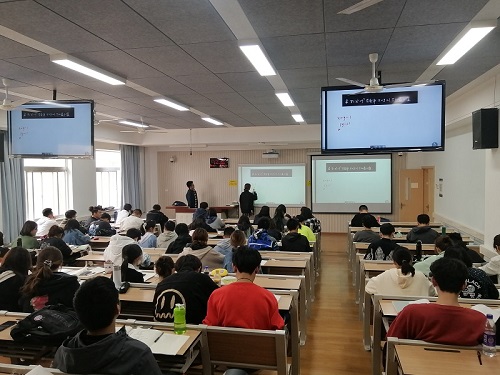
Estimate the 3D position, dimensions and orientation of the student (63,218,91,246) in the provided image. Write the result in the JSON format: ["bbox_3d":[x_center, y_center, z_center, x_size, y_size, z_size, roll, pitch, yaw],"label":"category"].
[{"bbox_3d":[-3.368,1.234,7.659,0.520,1.251,0.740,-1,2,12],"label":"student"}]

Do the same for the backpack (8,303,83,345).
[{"bbox_3d":[-1.348,0.916,2.695,0.470,0.180,0.330,-1,2,-3],"label":"backpack"}]

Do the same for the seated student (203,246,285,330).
[{"bbox_3d":[-0.027,1.122,3.208,0.550,1.302,0.740,-1,2,12],"label":"seated student"}]

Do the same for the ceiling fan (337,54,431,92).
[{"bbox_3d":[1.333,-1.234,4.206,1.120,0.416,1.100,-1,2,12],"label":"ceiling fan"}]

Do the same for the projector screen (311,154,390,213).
[{"bbox_3d":[3.320,-0.110,12.700,2.550,1.920,0.070,0,0,12],"label":"projector screen"}]

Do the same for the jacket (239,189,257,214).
[{"bbox_3d":[-0.042,0.479,12.702,0.540,0.750,0.380,0,3,27],"label":"jacket"}]

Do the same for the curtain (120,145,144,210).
[{"bbox_3d":[-3.913,0.006,12.972,0.200,2.750,1.250,0,2,12],"label":"curtain"}]

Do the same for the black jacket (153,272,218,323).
[{"bbox_3d":[-0.495,0.993,3.221,0.520,0.580,0.500,-1,2,12],"label":"black jacket"}]

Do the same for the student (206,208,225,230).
[{"bbox_3d":[-0.753,1.103,8.997,0.500,1.258,0.740,0,3,12],"label":"student"}]

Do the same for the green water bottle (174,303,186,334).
[{"bbox_3d":[-0.470,0.885,2.636,0.073,0.200,0.073,0,2,0],"label":"green water bottle"}]

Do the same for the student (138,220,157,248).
[{"bbox_3d":[-1.730,1.193,6.953,0.460,1.220,0.720,1,3,23],"label":"student"}]

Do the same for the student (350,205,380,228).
[{"bbox_3d":[2.697,1.041,9.139,0.620,1.272,0.740,-1,2,12],"label":"student"}]

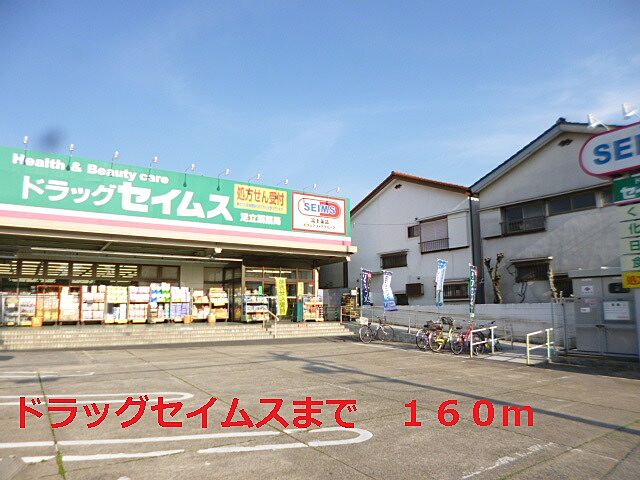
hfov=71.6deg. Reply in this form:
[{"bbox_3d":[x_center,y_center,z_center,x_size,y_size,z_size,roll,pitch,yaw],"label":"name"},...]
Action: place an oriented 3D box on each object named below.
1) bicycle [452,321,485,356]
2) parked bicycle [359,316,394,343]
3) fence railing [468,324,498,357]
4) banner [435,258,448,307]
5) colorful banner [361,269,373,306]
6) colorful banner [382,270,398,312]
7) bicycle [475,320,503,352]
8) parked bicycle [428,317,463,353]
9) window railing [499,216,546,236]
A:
[{"bbox_3d":[4.558,3.010,13.805,1.700,1.020,0.550,6,-10,-38],"label":"bicycle"},{"bbox_3d":[2.207,3.535,17.532,1.730,1.030,0.550,6,-10,-36],"label":"parked bicycle"},{"bbox_3d":[5.093,3.169,13.720,1.500,0.770,0.070,7,-10,-41],"label":"fence railing"},{"bbox_3d":[4.557,1.609,16.600,0.550,1.800,0.090,6,-10,-38],"label":"banner"},{"bbox_3d":[2.181,2.237,20.900,0.550,1.750,0.090,6,-10,-38],"label":"colorful banner"},{"bbox_3d":[3.072,2.273,19.474,0.560,1.770,0.140,4,-9,-27],"label":"colorful banner"},{"bbox_3d":[5.136,2.997,13.709,1.700,1.020,0.550,6,-10,-39],"label":"bicycle"},{"bbox_3d":[4.287,3.172,14.824,1.680,1.060,0.550,7,-11,-42],"label":"parked bicycle"},{"bbox_3d":[7.364,-0.474,16.176,0.200,0.540,1.800,5,-10,-32],"label":"window railing"}]

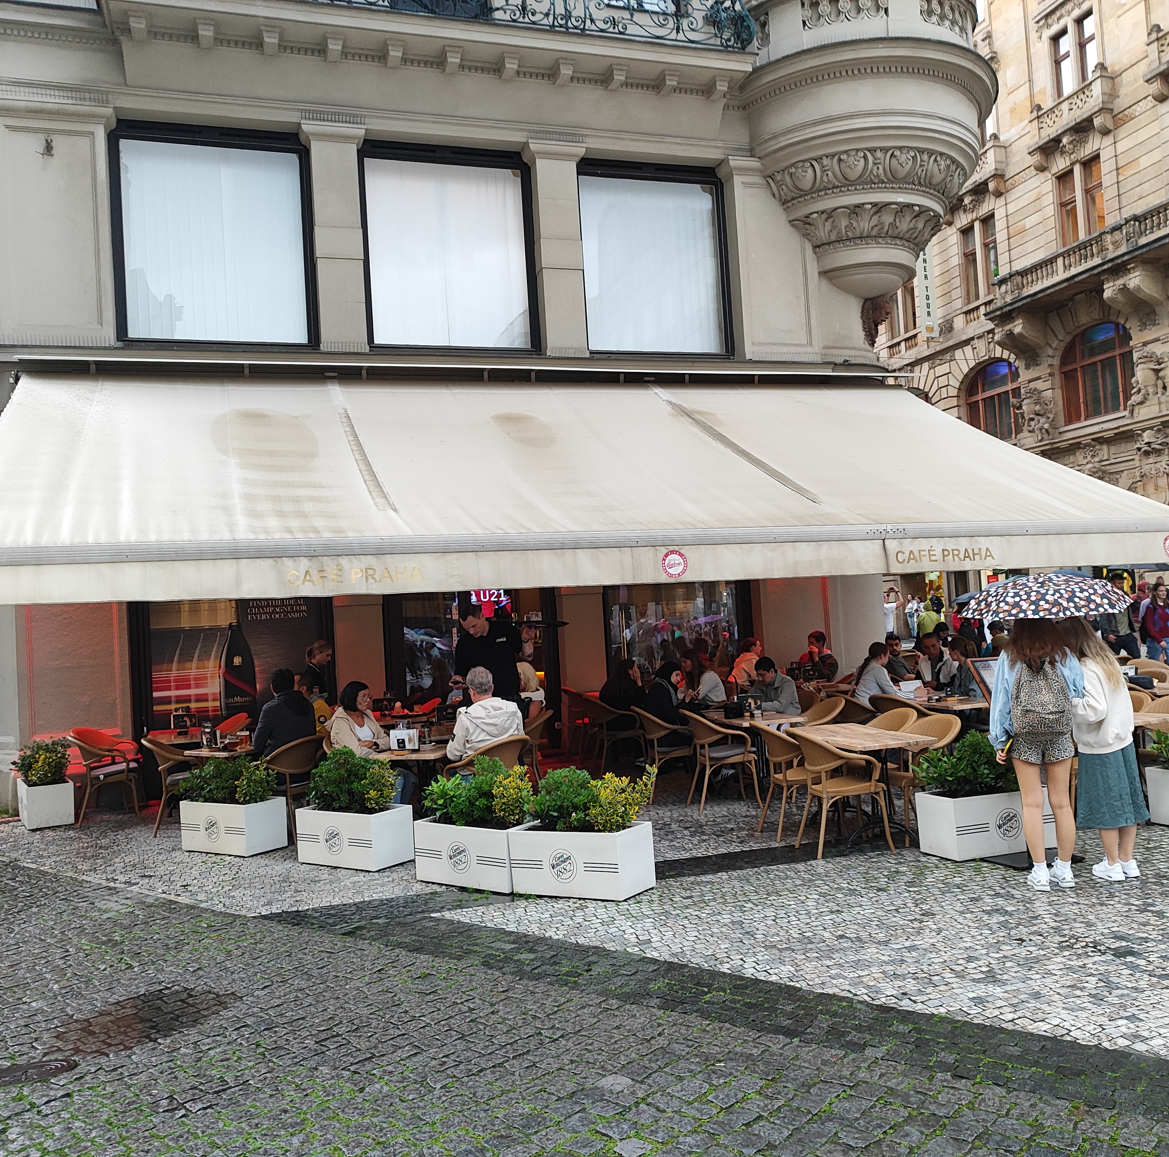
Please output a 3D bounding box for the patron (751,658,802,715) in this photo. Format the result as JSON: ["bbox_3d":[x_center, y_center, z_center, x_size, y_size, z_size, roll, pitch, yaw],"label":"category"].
[{"bbox_3d":[1.944,1.428,10.944,0.800,1.240,0.550,-3,-2,-20],"label":"patron"}]

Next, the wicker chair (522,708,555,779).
[{"bbox_3d":[-0.644,1.755,10.470,0.600,0.840,0.570,-3,-2,-3],"label":"wicker chair"}]

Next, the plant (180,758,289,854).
[{"bbox_3d":[-2.909,1.858,8.813,0.810,0.740,0.430,-5,-3,33],"label":"plant"}]

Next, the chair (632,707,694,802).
[{"bbox_3d":[0.744,1.599,9.855,0.610,0.850,0.580,-3,-2,-11],"label":"chair"}]

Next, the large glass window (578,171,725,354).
[{"bbox_3d":[0.857,-3.849,13.234,1.889,2.272,0.121,-3,-2,-18],"label":"large glass window"}]

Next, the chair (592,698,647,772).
[{"bbox_3d":[0.320,1.636,11.089,0.626,0.848,0.576,-3,-2,-14],"label":"chair"}]

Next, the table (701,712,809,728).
[{"bbox_3d":[1.472,1.582,9.489,0.626,0.757,1.262,-3,-2,-13],"label":"table"}]

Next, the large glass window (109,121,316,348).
[{"bbox_3d":[-4.309,-3.938,12.416,2.119,2.519,0.150,-3,-2,-18],"label":"large glass window"}]

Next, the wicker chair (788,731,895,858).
[{"bbox_3d":[1.772,1.475,7.493,0.600,0.840,0.570,-3,-2,-10],"label":"wicker chair"}]

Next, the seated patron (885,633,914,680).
[{"bbox_3d":[3.762,1.347,12.503,0.750,1.340,0.550,-5,-3,30],"label":"seated patron"}]

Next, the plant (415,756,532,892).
[{"bbox_3d":[-0.710,1.629,7.236,0.852,0.816,0.435,-5,-3,36],"label":"plant"}]

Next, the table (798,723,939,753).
[{"bbox_3d":[1.949,1.482,7.606,0.646,0.757,1.242,-3,-2,-13],"label":"table"}]

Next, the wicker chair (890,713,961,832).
[{"bbox_3d":[2.371,1.409,7.582,0.626,0.848,0.576,-3,-2,-16],"label":"wicker chair"}]

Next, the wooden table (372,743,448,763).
[{"bbox_3d":[-1.257,1.749,8.587,0.700,0.745,0.700,-5,-3,28],"label":"wooden table"}]

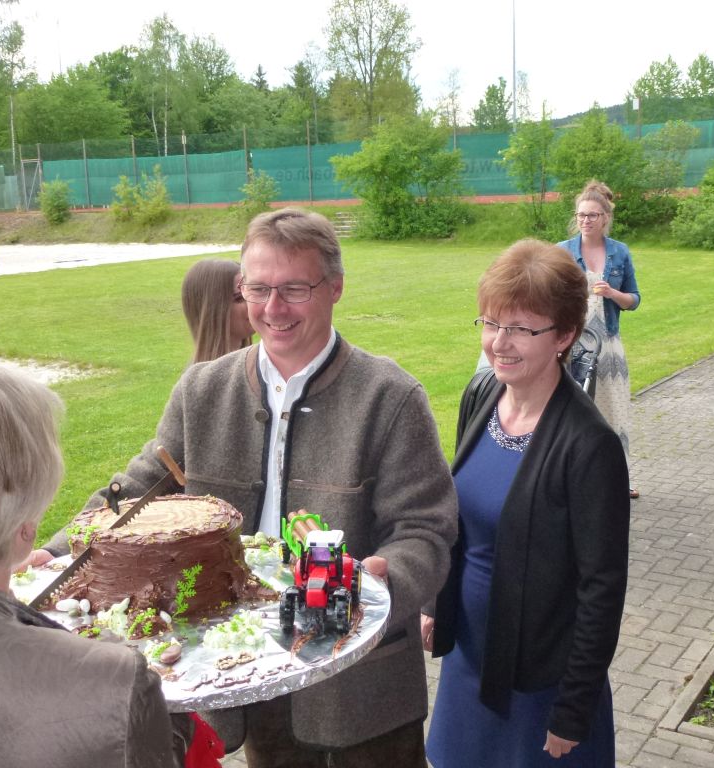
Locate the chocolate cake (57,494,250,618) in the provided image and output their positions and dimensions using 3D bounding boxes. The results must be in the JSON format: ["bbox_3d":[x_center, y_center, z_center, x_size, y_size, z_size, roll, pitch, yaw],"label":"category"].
[{"bbox_3d":[-0.267,0.216,1.298,0.238,0.087,0.238,-2,11,-12],"label":"chocolate cake"}]

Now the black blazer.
[{"bbox_3d":[0.306,0.241,1.679,0.280,0.590,0.430,-10,12,-37],"label":"black blazer"}]

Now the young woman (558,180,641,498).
[{"bbox_3d":[1.349,-0.233,5.494,0.520,1.788,0.340,0,10,15],"label":"young woman"}]

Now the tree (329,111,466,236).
[{"bbox_3d":[1.291,-6.462,30.353,4.255,3.831,3.969,-3,10,0],"label":"tree"}]

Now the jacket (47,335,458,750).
[{"bbox_3d":[-0.120,0.260,1.599,0.580,0.690,0.430,2,11,25],"label":"jacket"}]

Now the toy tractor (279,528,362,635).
[{"bbox_3d":[-0.036,0.231,1.176,0.082,0.102,0.152,3,11,13],"label":"toy tractor"}]

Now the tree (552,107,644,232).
[{"bbox_3d":[6.910,-6.059,27.931,2.803,3.641,2.628,-3,10,0],"label":"tree"}]

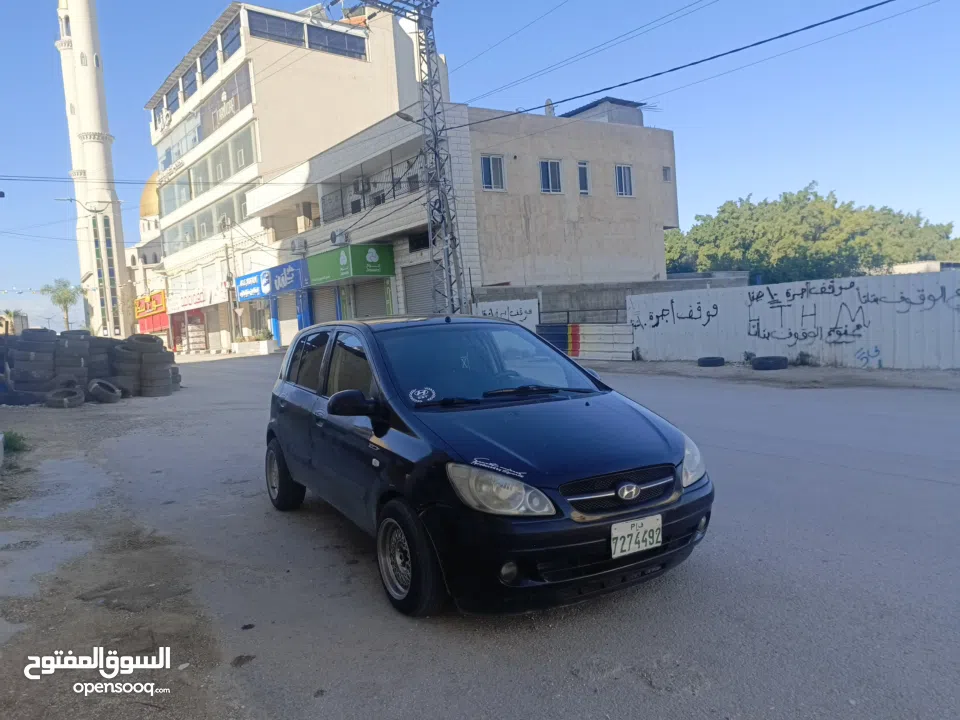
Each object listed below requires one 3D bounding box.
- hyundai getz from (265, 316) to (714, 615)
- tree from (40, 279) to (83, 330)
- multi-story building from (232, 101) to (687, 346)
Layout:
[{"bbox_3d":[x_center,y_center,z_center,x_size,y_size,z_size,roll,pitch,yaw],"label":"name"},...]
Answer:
[{"bbox_3d":[-0.288,0.459,4.597,1.720,1.485,3.825,-4,3,-30],"label":"hyundai getz"},{"bbox_3d":[-35.000,-4.050,56.000,3.400,5.600,3.400,-6,3,-32],"label":"tree"},{"bbox_3d":[-1.374,-5.383,32.117,12.900,9.226,16.200,-6,3,-37],"label":"multi-story building"}]

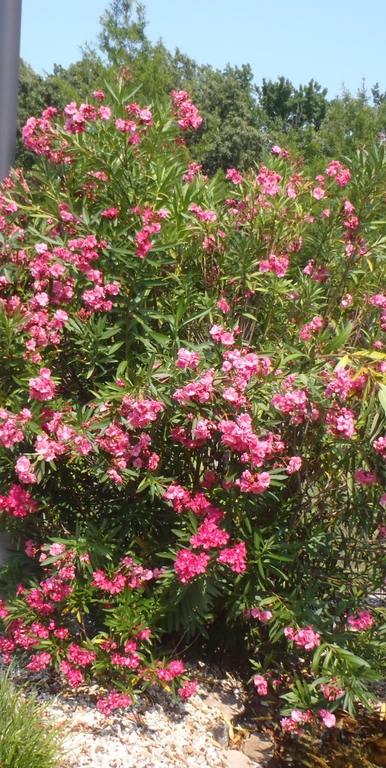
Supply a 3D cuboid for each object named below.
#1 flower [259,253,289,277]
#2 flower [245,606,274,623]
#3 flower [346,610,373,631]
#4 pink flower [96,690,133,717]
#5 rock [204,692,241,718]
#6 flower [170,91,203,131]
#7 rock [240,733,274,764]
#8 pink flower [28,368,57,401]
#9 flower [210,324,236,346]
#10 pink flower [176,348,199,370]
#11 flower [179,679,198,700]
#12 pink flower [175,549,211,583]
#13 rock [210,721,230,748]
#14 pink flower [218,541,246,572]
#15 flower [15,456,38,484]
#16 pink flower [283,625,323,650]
[{"bbox_3d":[0.359,-0.527,3.650,0.130,0.105,0.105,2,3,0],"label":"flower"},{"bbox_3d":[0.301,1.044,3.750,0.123,0.067,0.077,2,0,3],"label":"flower"},{"bbox_3d":[0.754,1.071,3.750,0.123,0.084,0.086,2,0,7],"label":"flower"},{"bbox_3d":[-0.327,1.331,3.450,0.153,0.101,0.105,2,0,-3],"label":"pink flower"},{"bbox_3d":[0.127,1.386,3.570,0.160,0.065,0.130,2,0,0],"label":"rock"},{"bbox_3d":[-0.031,-1.304,3.950,0.155,0.180,0.140,2,3,0],"label":"flower"},{"bbox_3d":[0.265,1.514,3.450,0.140,0.095,0.120,2,3,0],"label":"rock"},{"bbox_3d":[-0.663,0.002,3.650,0.128,0.131,0.109,2,0,-6],"label":"pink flower"},{"bbox_3d":[0.126,-0.208,3.550,0.110,0.090,0.090,2,3,0],"label":"flower"},{"bbox_3d":[-0.023,-0.103,3.500,0.100,0.090,0.085,2,3,0],"label":"pink flower"},{"bbox_3d":[-0.021,1.401,3.800,0.080,0.095,0.080,2,3,0],"label":"flower"},{"bbox_3d":[0.002,0.756,3.450,0.145,0.132,0.117,2,0,0],"label":"pink flower"},{"bbox_3d":[0.106,1.396,3.300,0.080,0.080,0.080,2,0,0],"label":"rock"},{"bbox_3d":[0.163,0.733,3.500,0.115,0.120,0.100,2,3,0],"label":"pink flower"},{"bbox_3d":[-0.724,0.376,3.600,0.092,0.115,0.085,2,3,0],"label":"flower"},{"bbox_3d":[0.463,1.071,3.500,0.156,0.102,0.106,2,0,5],"label":"pink flower"}]

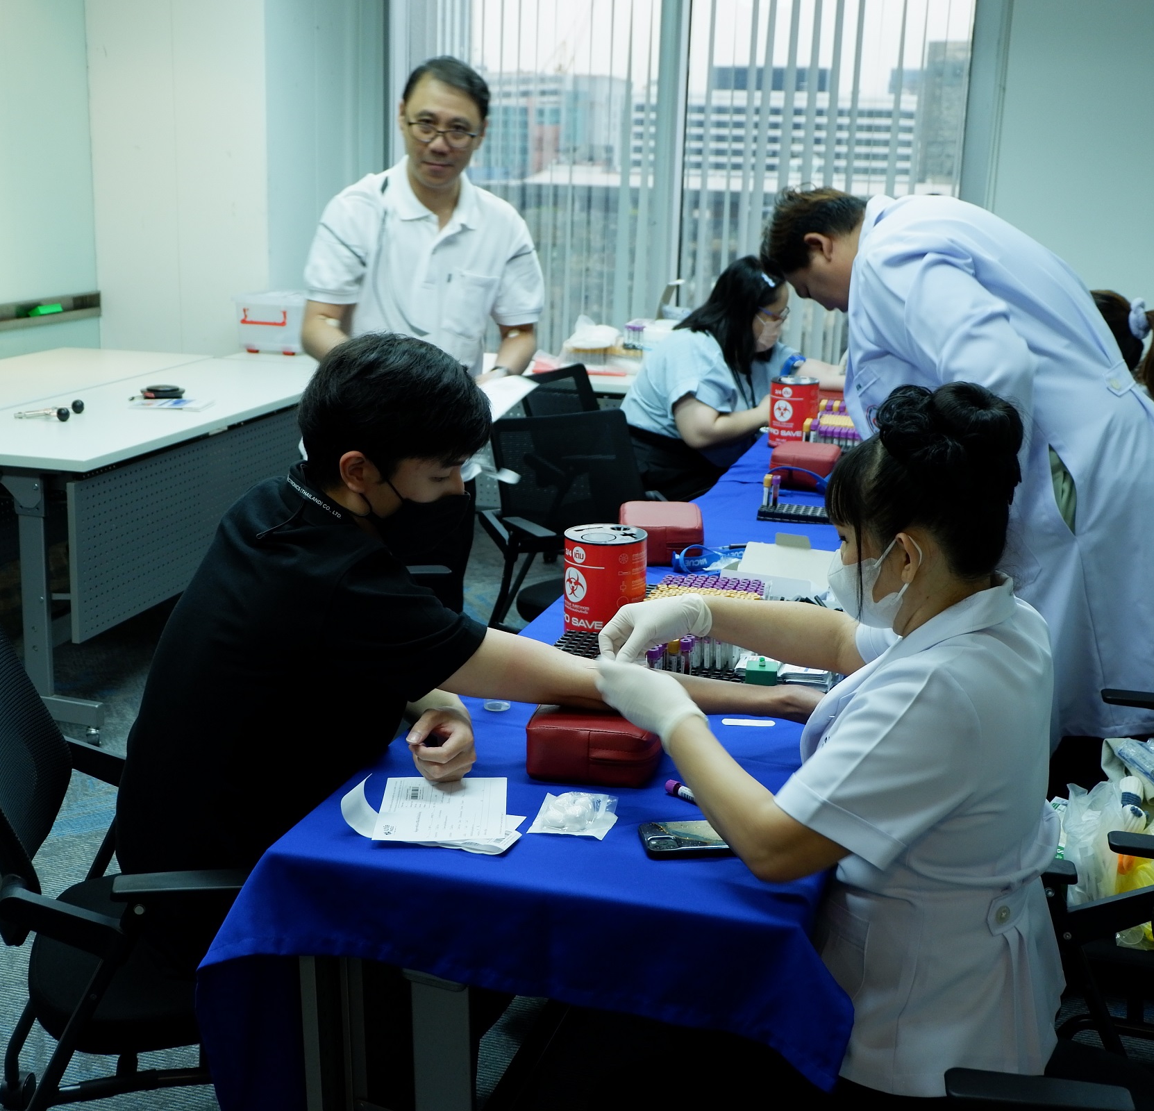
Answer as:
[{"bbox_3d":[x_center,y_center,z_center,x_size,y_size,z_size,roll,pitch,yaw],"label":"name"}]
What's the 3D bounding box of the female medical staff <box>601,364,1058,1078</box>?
[{"bbox_3d":[0.280,0.418,1.790,0.580,1.210,0.480,7,15,21],"label":"female medical staff"}]

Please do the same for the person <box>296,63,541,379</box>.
[{"bbox_3d":[-0.333,-0.200,3.286,0.510,1.660,0.380,-1,14,-12],"label":"person"}]

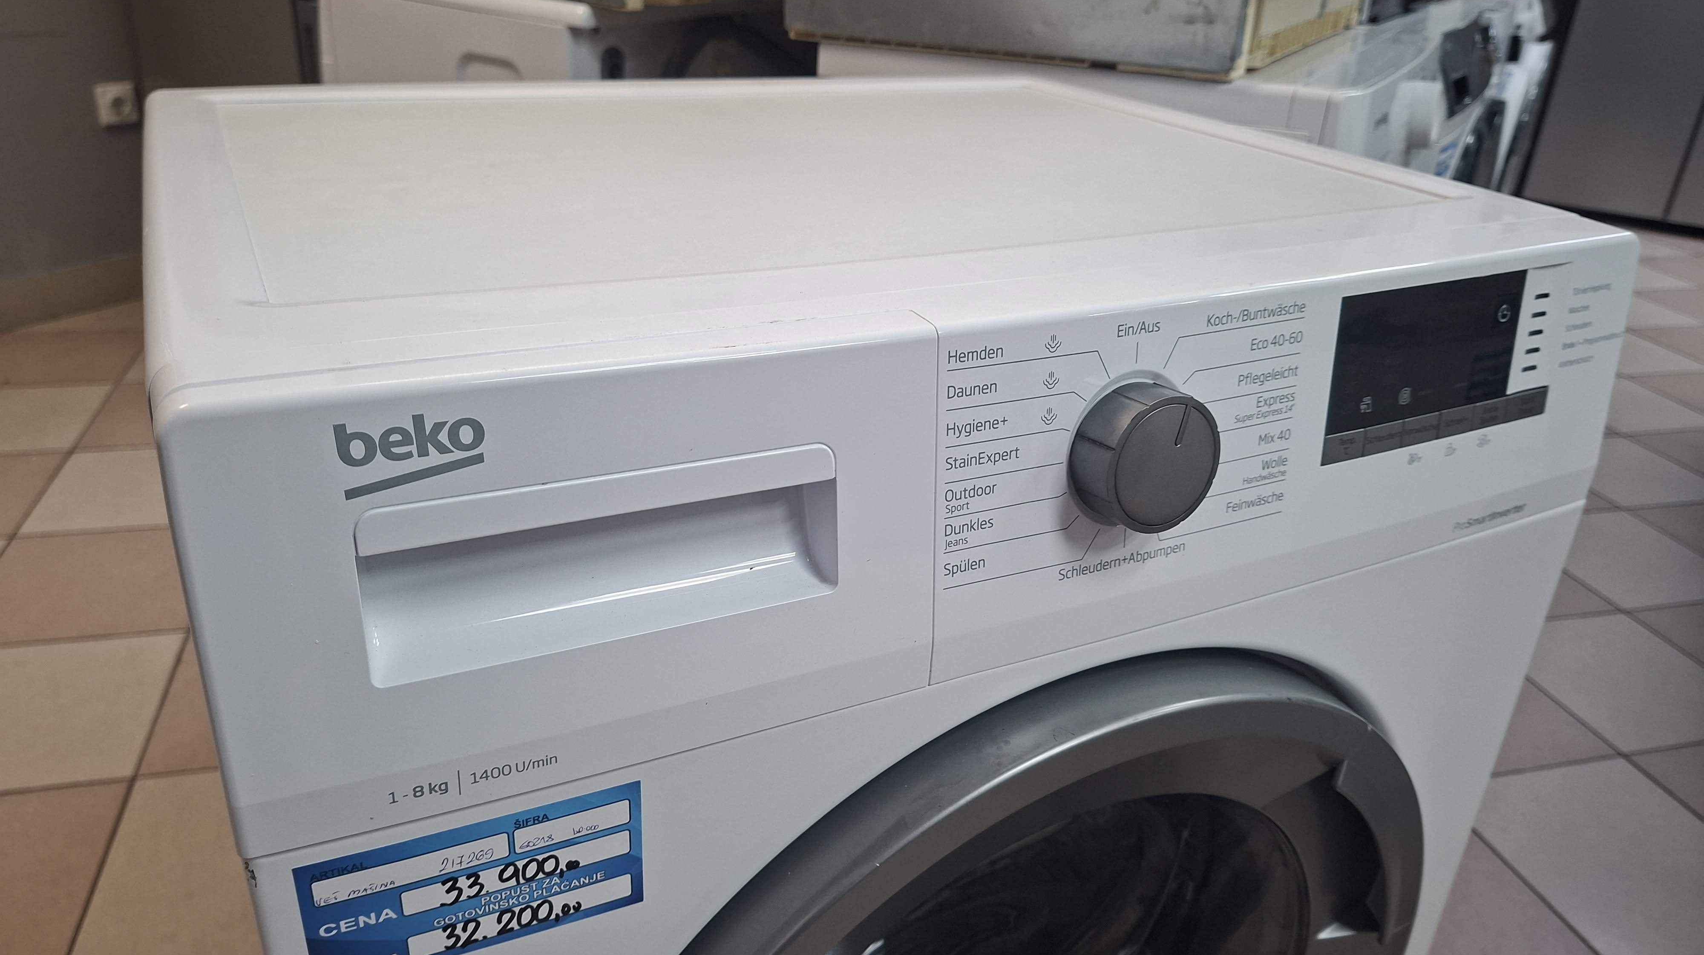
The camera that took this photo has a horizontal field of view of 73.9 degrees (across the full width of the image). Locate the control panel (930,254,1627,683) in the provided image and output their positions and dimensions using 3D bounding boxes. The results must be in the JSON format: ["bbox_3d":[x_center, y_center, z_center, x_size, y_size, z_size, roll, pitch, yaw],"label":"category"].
[{"bbox_3d":[0.199,-0.016,0.458,0.376,0.129,0.029,-10,21,-24],"label":"control panel"}]

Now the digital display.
[{"bbox_3d":[0.242,-0.054,0.477,0.111,0.056,0.010,-10,21,-24],"label":"digital display"}]

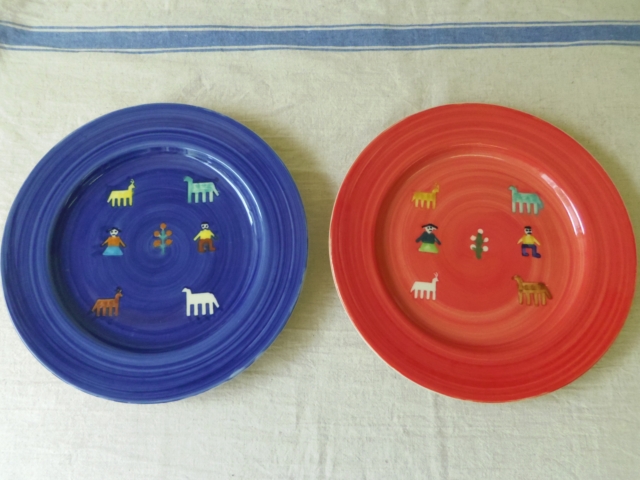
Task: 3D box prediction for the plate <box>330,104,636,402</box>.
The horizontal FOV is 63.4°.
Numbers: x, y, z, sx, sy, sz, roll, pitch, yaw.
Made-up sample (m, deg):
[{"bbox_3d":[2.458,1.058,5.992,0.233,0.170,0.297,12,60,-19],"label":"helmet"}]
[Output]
[{"bbox_3d":[0.141,0.005,0.460,0.266,0.025,0.266,0,77,-1],"label":"plate"}]

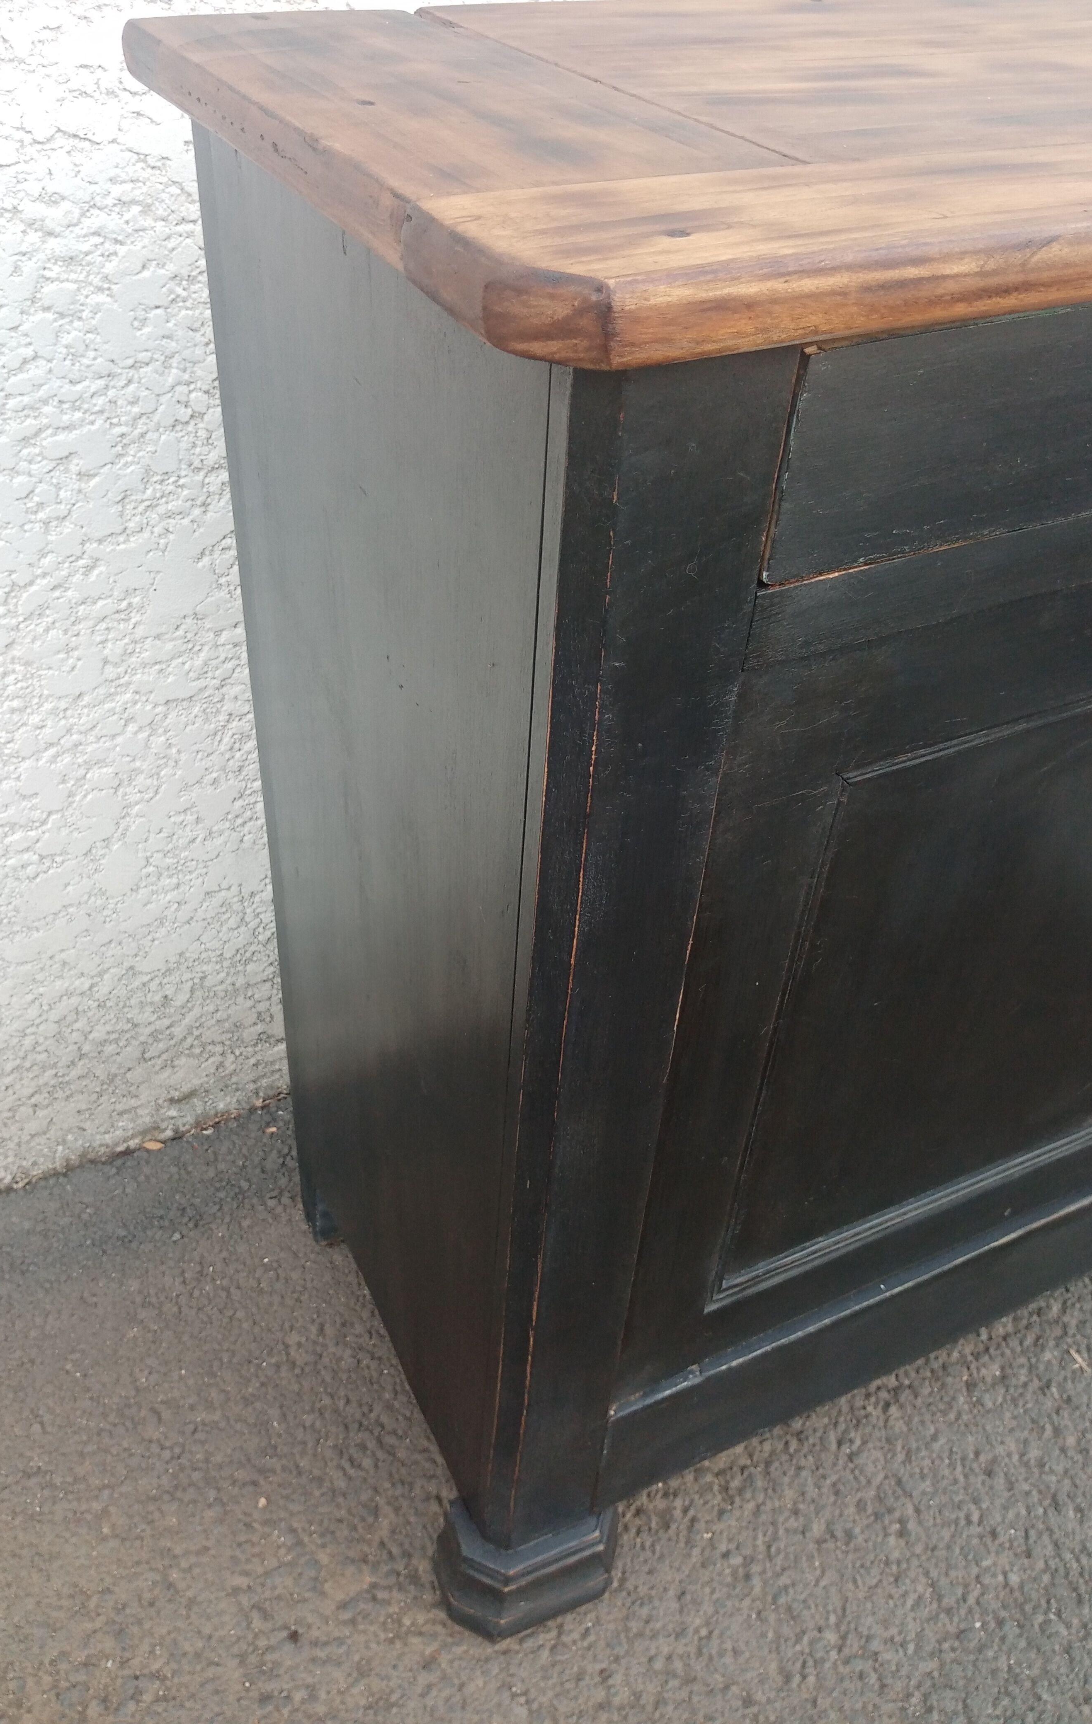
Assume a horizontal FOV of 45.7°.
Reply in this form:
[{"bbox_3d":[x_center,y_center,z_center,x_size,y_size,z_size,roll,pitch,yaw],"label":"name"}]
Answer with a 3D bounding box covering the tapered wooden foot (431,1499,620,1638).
[{"bbox_3d":[-0.016,0.527,1.015,0.141,0.082,0.101,-15,43,-22],"label":"tapered wooden foot"}]

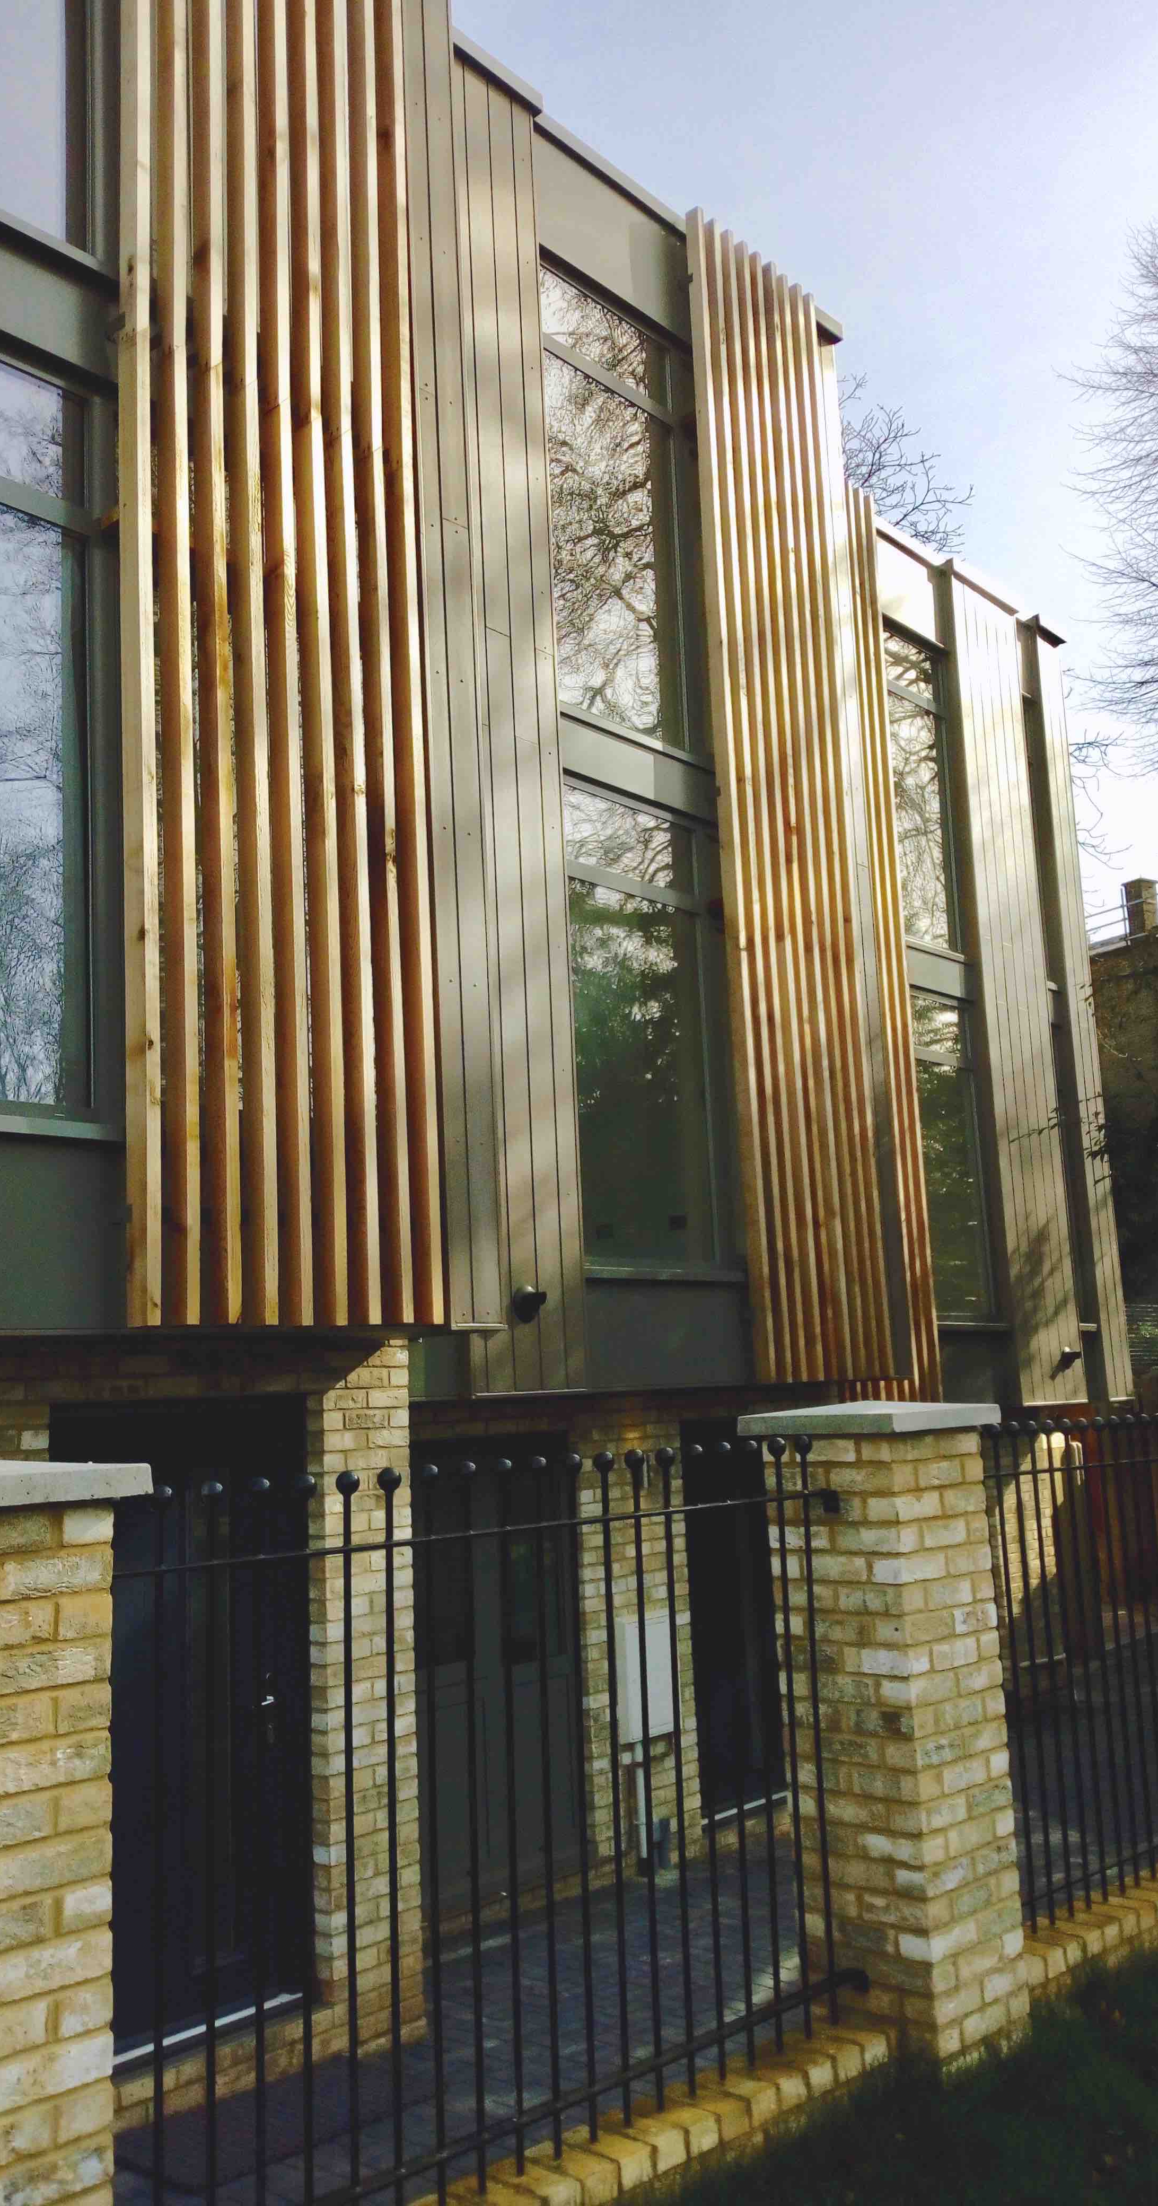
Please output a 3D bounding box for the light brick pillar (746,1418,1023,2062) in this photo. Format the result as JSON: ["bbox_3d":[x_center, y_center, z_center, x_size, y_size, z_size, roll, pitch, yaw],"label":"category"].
[{"bbox_3d":[0.822,1.616,4.598,0.500,1.570,0.530,-10,-11,40],"label":"light brick pillar"}]

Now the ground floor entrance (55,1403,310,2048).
[{"bbox_3d":[-1.310,2.035,5.732,0.150,2.110,1.112,-10,-11,40],"label":"ground floor entrance"}]

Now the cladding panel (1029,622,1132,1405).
[{"bbox_3d":[3.965,-0.738,13.775,0.170,6.142,0.410,-10,-11,40],"label":"cladding panel"}]

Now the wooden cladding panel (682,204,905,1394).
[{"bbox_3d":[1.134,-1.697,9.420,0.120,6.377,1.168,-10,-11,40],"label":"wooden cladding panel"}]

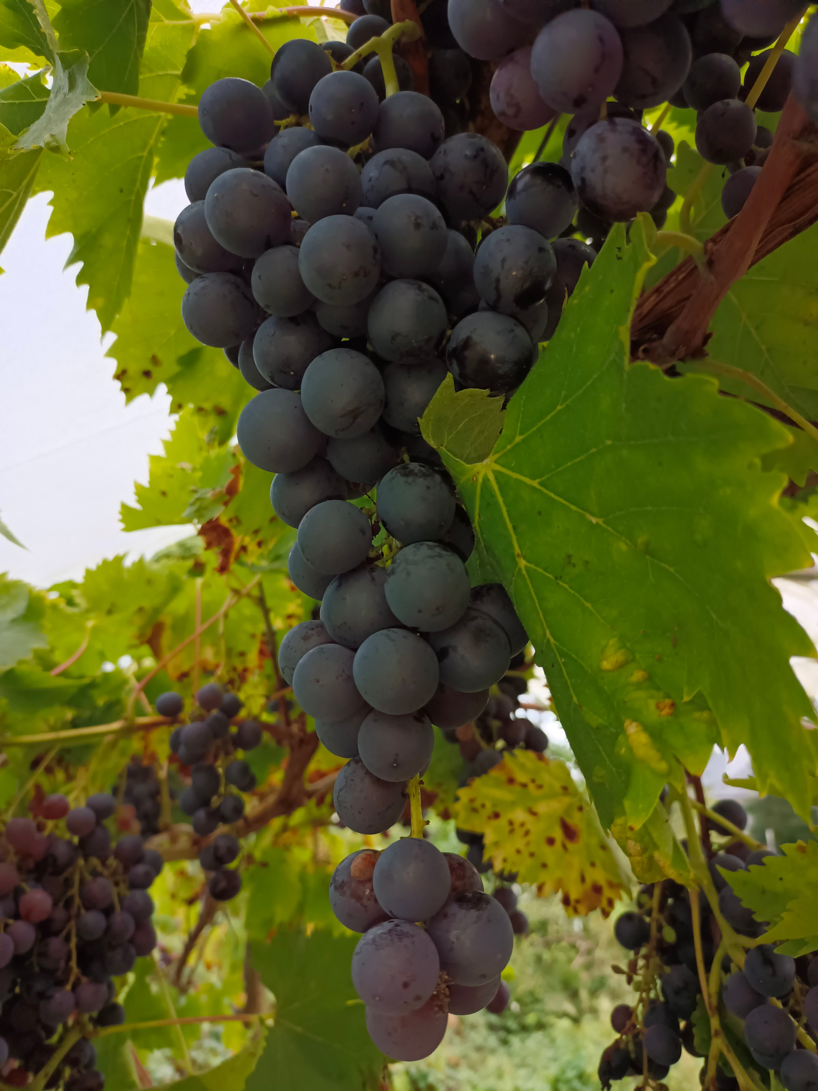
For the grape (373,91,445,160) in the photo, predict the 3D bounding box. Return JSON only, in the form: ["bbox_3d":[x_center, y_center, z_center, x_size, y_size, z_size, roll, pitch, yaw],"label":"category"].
[{"bbox_3d":[0.000,-0.125,0.234,0.021,0.022,0.021,0,-18,0],"label":"grape"}]

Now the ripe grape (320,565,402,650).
[{"bbox_3d":[-0.013,0.016,0.207,0.021,0.021,0.021,0,-18,0],"label":"ripe grape"}]

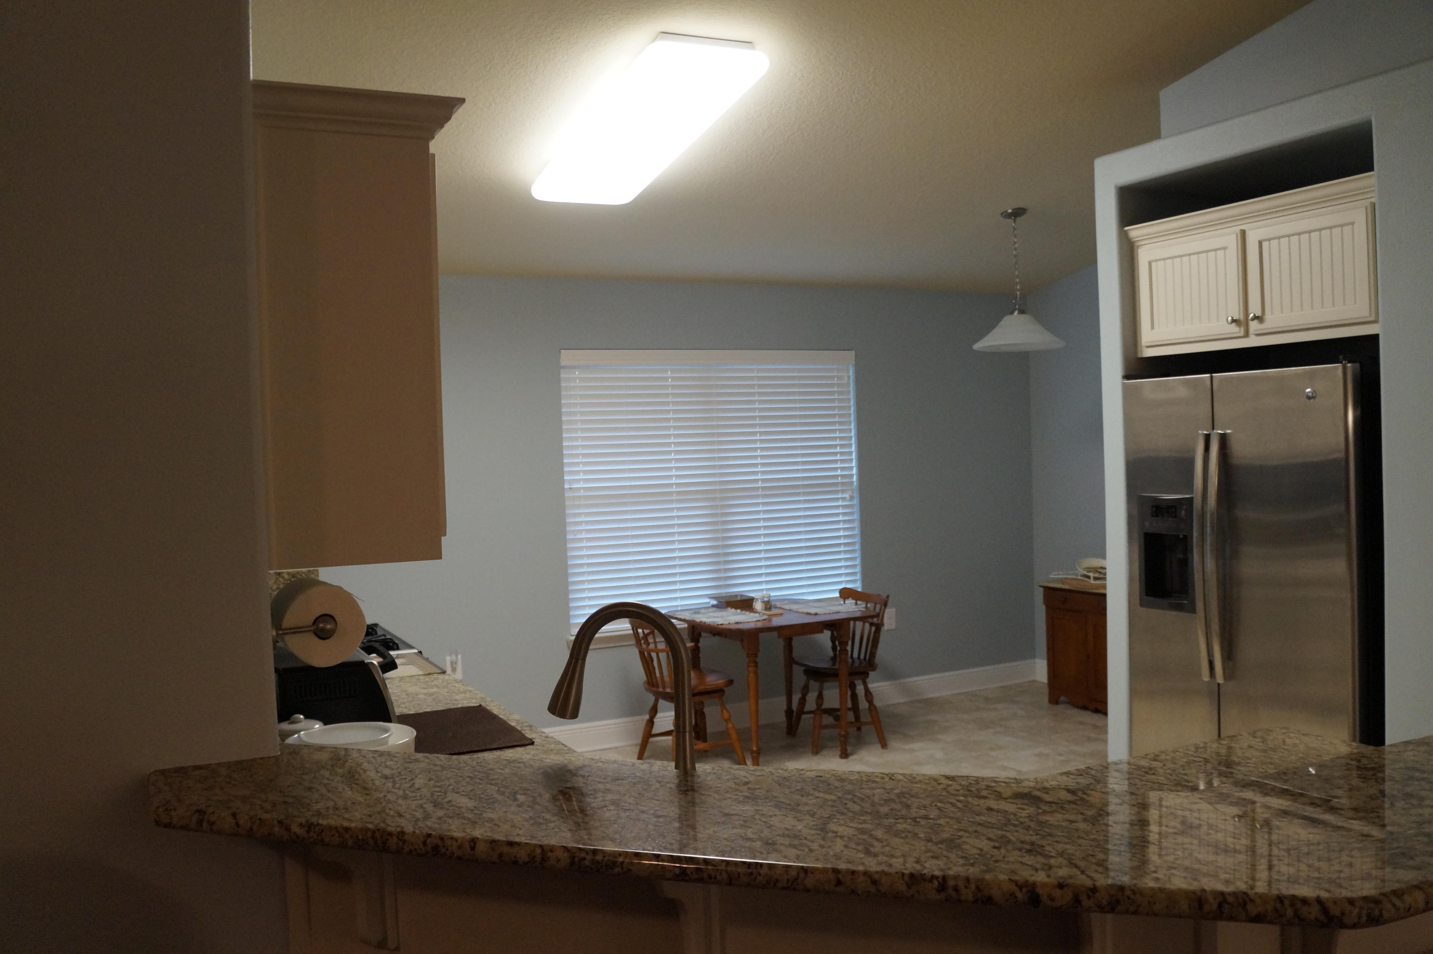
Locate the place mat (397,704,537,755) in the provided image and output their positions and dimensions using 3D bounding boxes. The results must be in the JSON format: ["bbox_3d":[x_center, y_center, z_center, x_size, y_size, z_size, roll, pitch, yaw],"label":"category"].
[{"bbox_3d":[-0.668,0.605,2.662,0.340,0.007,0.449,-3,2,-27],"label":"place mat"}]

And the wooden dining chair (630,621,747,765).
[{"bbox_3d":[-0.151,1.056,5.566,0.483,0.749,0.470,-3,2,-27],"label":"wooden dining chair"}]

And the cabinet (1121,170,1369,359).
[{"bbox_3d":[2.033,-0.692,3.893,0.620,0.479,0.950,-3,2,-27],"label":"cabinet"}]

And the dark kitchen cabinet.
[{"bbox_3d":[2.227,0.978,6.311,0.403,0.705,0.676,-3,2,-27],"label":"dark kitchen cabinet"}]

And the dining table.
[{"bbox_3d":[0.320,1.055,5.770,0.926,0.707,0.749,-3,2,-27],"label":"dining table"}]

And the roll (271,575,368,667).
[{"bbox_3d":[-0.780,0.270,2.164,0.152,0.152,0.270,-3,2,-27],"label":"roll"}]

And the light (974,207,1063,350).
[{"bbox_3d":[1.429,-0.948,5.308,0.442,0.656,0.442,-2,2,0],"label":"light"}]

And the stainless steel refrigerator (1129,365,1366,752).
[{"bbox_3d":[2.073,0.508,3.984,0.820,1.768,0.890,-3,2,-27],"label":"stainless steel refrigerator"}]

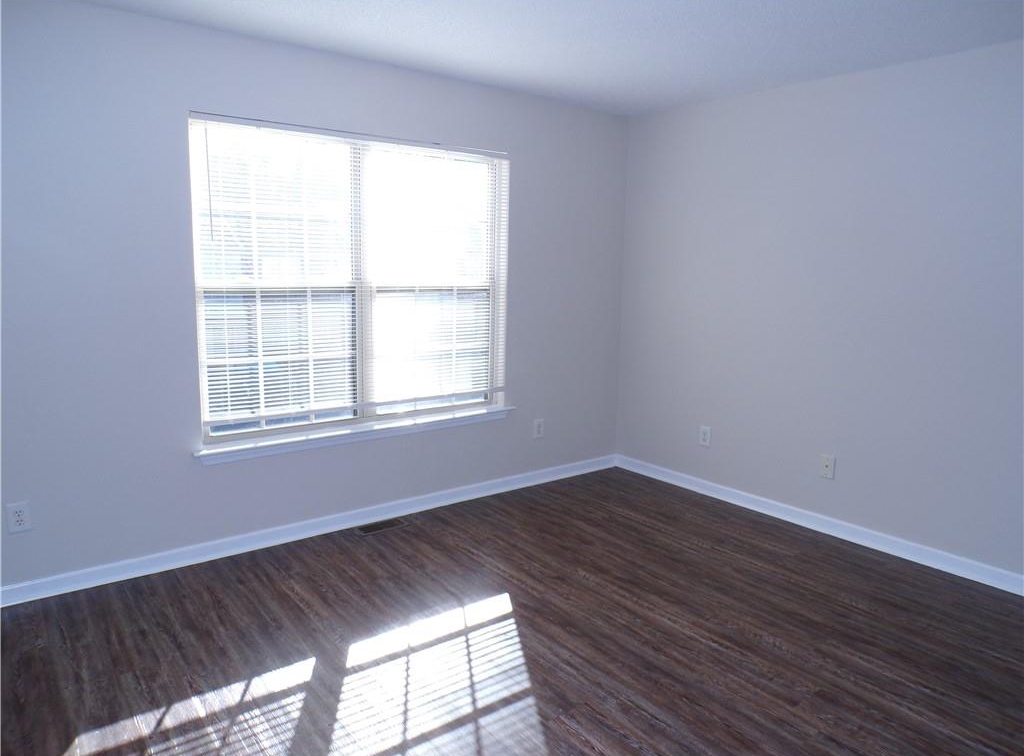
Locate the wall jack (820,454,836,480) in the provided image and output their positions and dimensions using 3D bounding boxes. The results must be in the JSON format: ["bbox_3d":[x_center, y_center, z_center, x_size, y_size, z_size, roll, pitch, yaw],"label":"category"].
[{"bbox_3d":[1.733,0.494,3.897,0.010,0.119,0.074,-6,12,-38],"label":"wall jack"}]

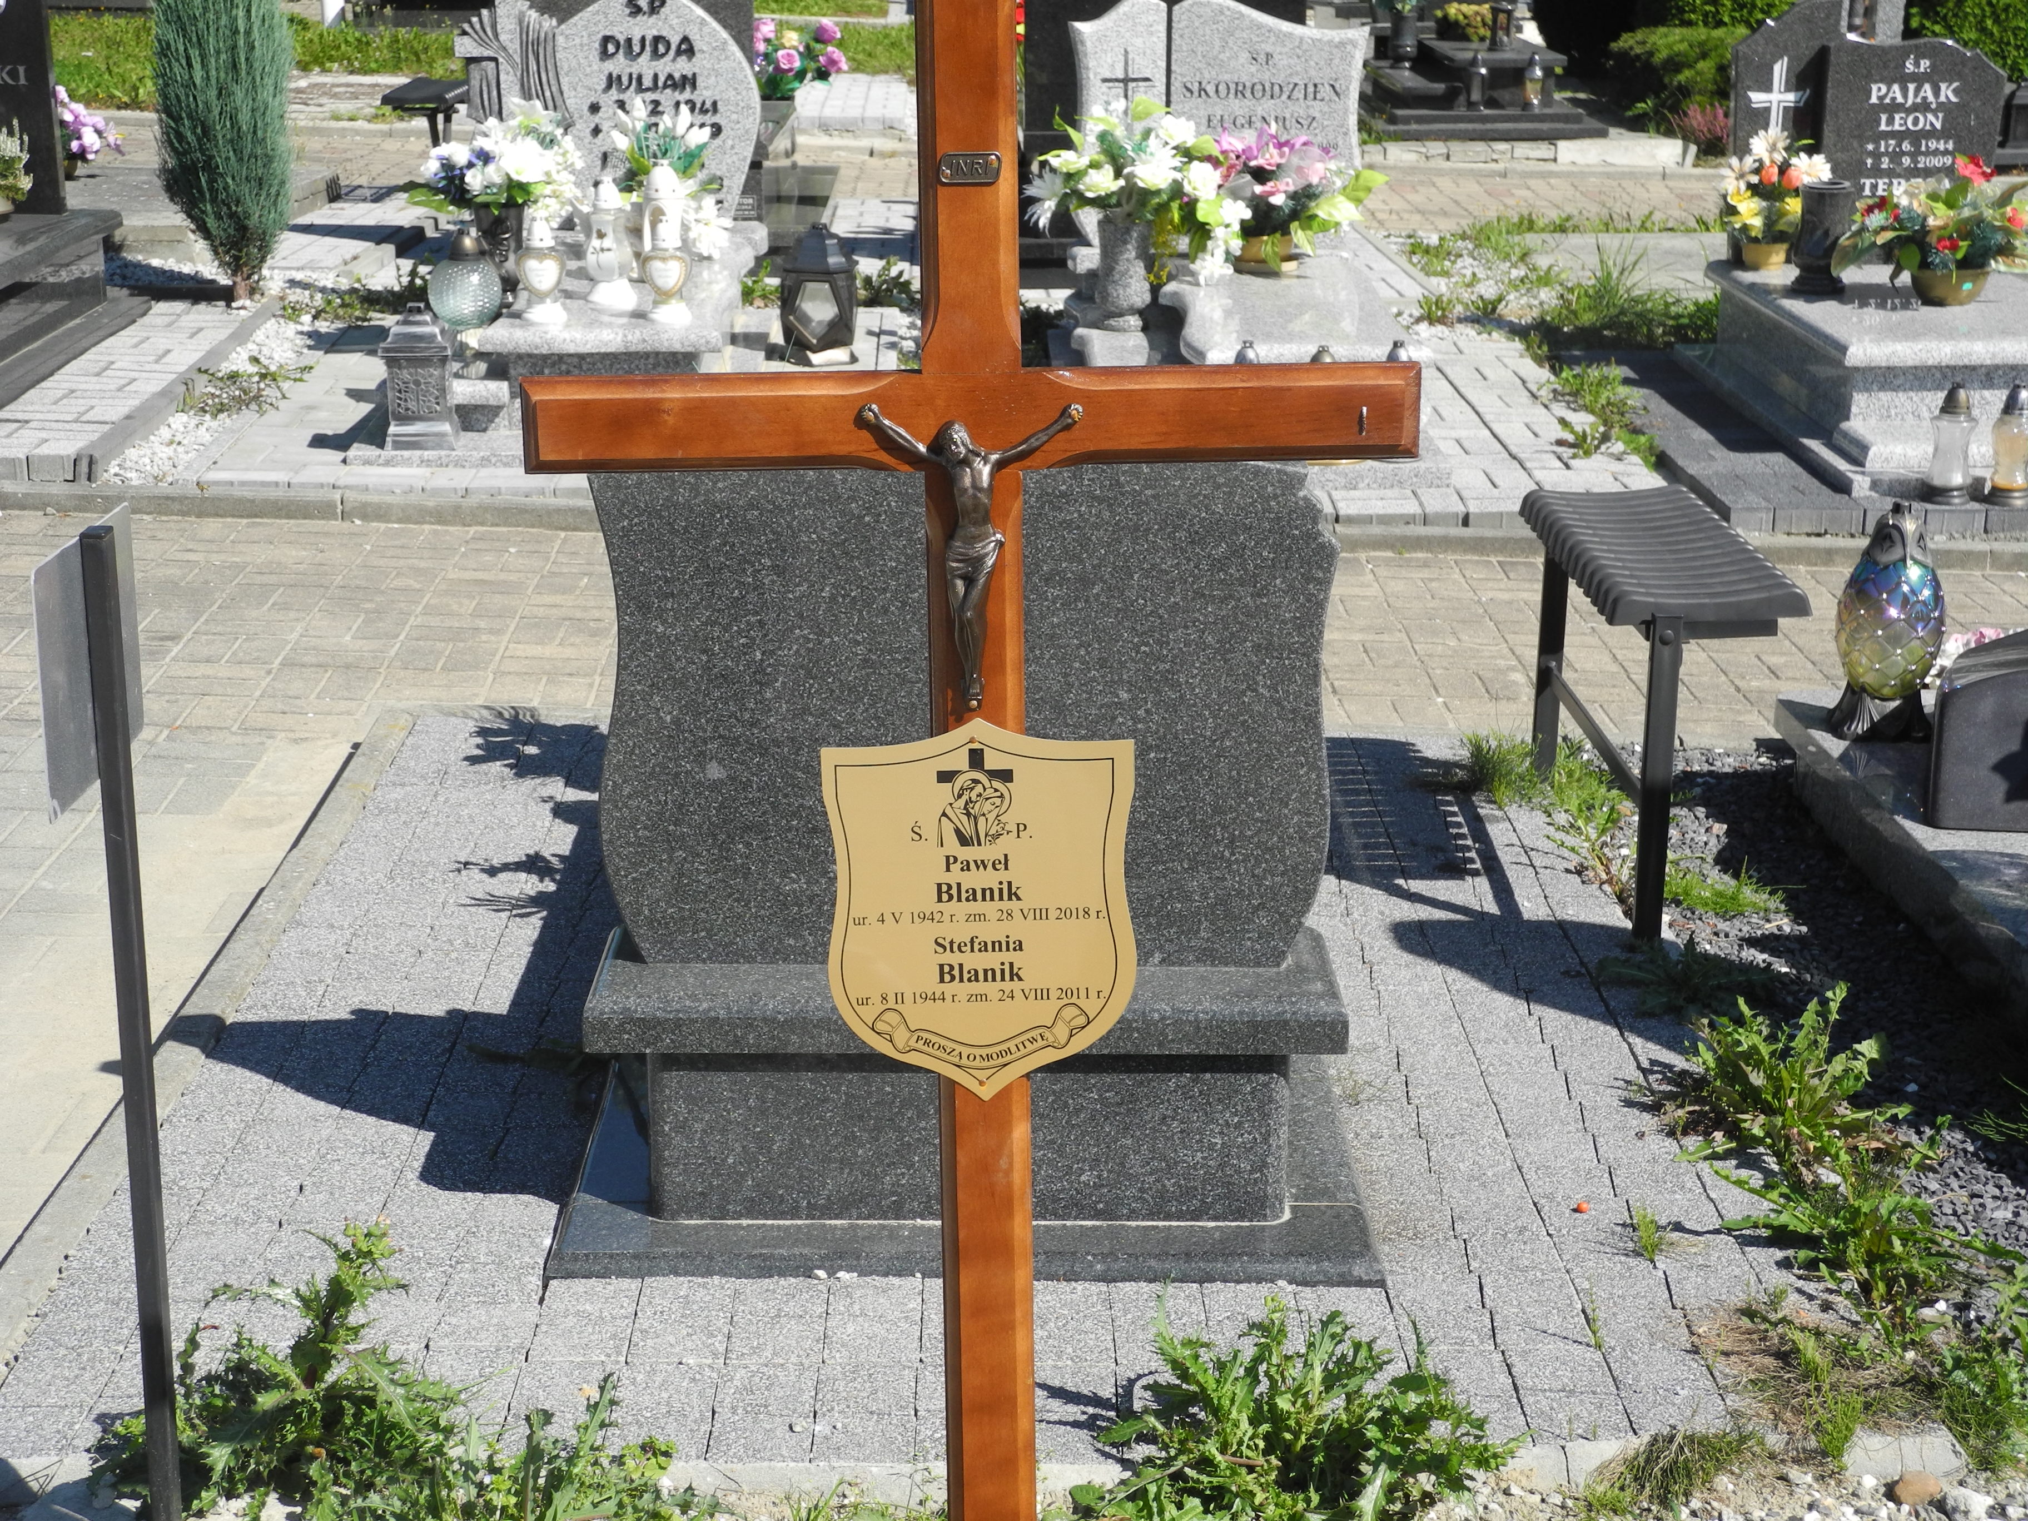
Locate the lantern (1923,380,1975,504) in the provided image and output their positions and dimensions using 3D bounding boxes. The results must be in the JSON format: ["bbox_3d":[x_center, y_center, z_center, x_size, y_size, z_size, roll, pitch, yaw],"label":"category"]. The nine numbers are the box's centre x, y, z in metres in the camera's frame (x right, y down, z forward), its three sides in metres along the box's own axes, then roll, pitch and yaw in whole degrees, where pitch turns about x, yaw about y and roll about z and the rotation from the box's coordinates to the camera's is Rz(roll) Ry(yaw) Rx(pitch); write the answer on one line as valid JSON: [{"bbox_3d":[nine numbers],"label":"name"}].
[{"bbox_3d":[2.173,-0.736,7.470,0.113,0.275,0.113,-1,16,-2],"label":"lantern"}]

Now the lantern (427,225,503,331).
[{"bbox_3d":[-1.409,-1.239,8.280,0.191,0.271,0.191,-1,16,-2],"label":"lantern"}]

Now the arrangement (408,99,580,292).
[{"bbox_3d":[-1.425,-1.530,8.850,0.467,0.564,0.397,-1,16,-2],"label":"arrangement"}]

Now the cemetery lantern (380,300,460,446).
[{"bbox_3d":[-1.407,-0.913,7.630,0.172,0.333,0.172,-2,16,-6],"label":"cemetery lantern"}]

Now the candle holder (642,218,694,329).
[{"bbox_3d":[-0.848,-1.196,7.870,0.123,0.259,0.099,-2,16,-5],"label":"candle holder"}]

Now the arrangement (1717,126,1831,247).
[{"bbox_3d":[2.133,-1.598,9.030,0.304,0.337,0.274,0,16,0],"label":"arrangement"}]

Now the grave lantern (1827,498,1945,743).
[{"bbox_3d":[1.405,-0.229,5.170,0.182,0.371,0.173,-1,16,-2],"label":"grave lantern"}]

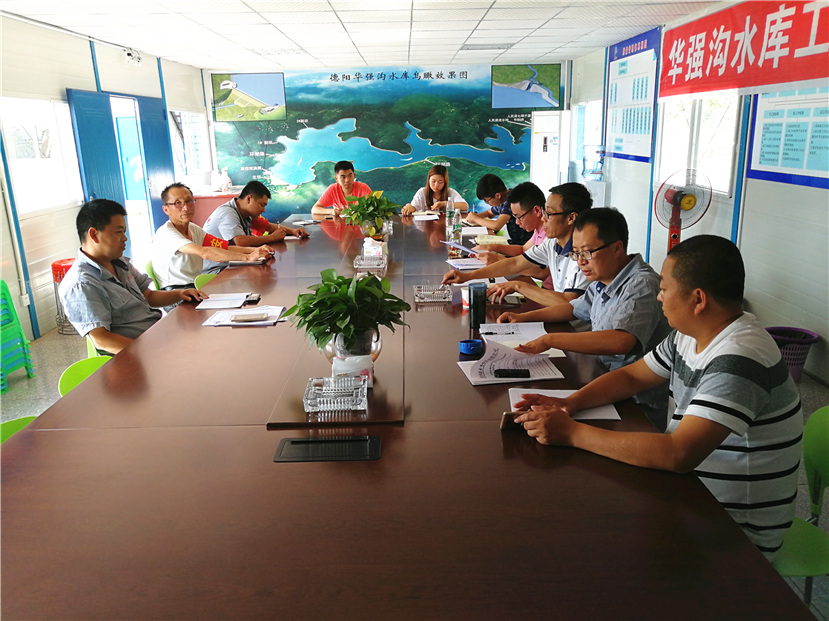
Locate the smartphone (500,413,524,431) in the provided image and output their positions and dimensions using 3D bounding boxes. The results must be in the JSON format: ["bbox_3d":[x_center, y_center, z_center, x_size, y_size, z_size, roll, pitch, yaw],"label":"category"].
[{"bbox_3d":[0.304,0.283,1.696,0.152,0.072,0.009,-4,46,-8],"label":"smartphone"}]

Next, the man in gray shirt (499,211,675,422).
[{"bbox_3d":[0.656,0.253,2.349,0.600,1.260,0.520,-5,16,-12],"label":"man in gray shirt"}]

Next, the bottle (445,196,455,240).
[{"bbox_3d":[0.250,-0.672,4.700,0.066,0.258,0.066,-2,16,-1],"label":"bottle"}]

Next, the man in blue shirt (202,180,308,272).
[{"bbox_3d":[-1.168,-0.311,4.679,0.700,1.225,0.580,-3,16,-3],"label":"man in blue shirt"}]

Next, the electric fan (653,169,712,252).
[{"bbox_3d":[1.783,-0.361,4.501,0.420,1.245,0.400,-5,16,-12],"label":"electric fan"}]

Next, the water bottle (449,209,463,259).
[{"bbox_3d":[0.305,-0.603,4.550,0.064,0.232,0.064,-2,16,0],"label":"water bottle"}]

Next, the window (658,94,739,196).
[{"bbox_3d":[2.455,-1.490,5.699,0.080,0.850,1.620,-2,16,-1],"label":"window"}]

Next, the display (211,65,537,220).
[{"bbox_3d":[-0.436,-2.515,9.956,5.100,2.300,0.050,-2,16,-1],"label":"display"}]

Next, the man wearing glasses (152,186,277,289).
[{"bbox_3d":[-1.281,-0.169,4.037,0.740,1.240,0.520,3,16,15],"label":"man wearing glasses"}]

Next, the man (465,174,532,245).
[{"bbox_3d":[0.717,-0.521,5.268,0.640,1.150,0.520,1,16,9],"label":"man"}]

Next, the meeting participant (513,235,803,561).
[{"bbox_3d":[0.646,0.421,1.721,0.760,1.270,0.540,0,16,6],"label":"meeting participant"}]

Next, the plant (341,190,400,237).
[{"bbox_3d":[-0.316,-0.686,4.603,0.430,0.350,0.410,-2,16,-1],"label":"plant"}]

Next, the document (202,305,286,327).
[{"bbox_3d":[-0.744,0.028,2.851,0.300,0.012,0.235,-1,16,2],"label":"document"}]

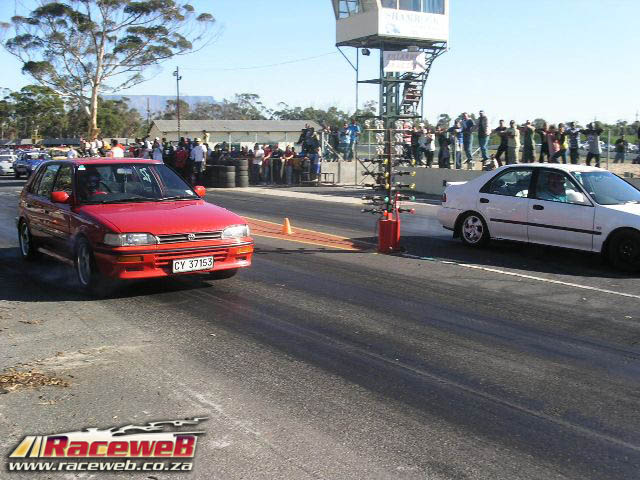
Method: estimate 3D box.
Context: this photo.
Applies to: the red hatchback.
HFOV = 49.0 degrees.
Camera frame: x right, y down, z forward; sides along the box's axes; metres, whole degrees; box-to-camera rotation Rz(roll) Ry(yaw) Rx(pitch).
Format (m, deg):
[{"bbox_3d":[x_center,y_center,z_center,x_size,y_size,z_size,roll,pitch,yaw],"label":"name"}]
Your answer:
[{"bbox_3d":[-2.447,-0.302,8.567,1.680,1.360,4.000,-5,9,-36],"label":"red hatchback"}]

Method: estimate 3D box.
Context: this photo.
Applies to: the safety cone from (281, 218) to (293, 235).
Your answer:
[{"bbox_3d":[-0.579,-0.256,12.507,0.220,0.290,0.220,0,7,0],"label":"safety cone"}]

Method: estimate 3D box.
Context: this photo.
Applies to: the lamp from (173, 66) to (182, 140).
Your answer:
[{"bbox_3d":[-9.906,-8.429,49.339,0.600,7.270,0.400,0,7,0],"label":"lamp"}]

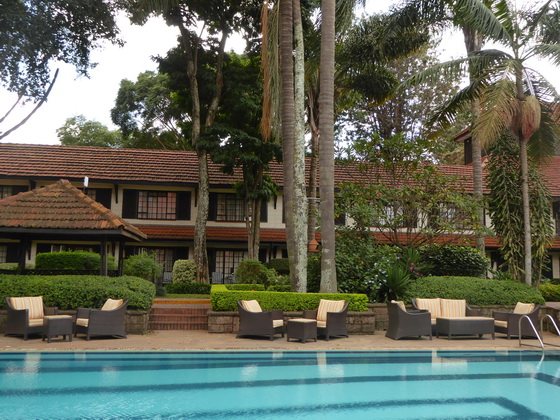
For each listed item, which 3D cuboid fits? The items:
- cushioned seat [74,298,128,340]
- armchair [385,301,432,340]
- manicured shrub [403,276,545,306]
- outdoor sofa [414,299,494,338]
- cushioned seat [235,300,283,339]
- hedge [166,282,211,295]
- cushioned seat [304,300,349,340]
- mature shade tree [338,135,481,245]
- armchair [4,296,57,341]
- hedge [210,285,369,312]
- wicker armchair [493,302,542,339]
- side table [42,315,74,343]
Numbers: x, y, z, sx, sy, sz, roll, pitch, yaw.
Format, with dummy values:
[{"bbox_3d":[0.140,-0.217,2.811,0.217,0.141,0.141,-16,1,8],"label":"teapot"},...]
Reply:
[{"bbox_3d":[-3.867,2.347,12.272,0.870,0.850,0.770,6,-8,-37],"label":"cushioned seat"},{"bbox_3d":[3.069,2.633,13.480,0.860,0.840,0.720,2,-6,-7],"label":"armchair"},{"bbox_3d":[5.524,2.312,16.247,3.600,0.800,1.700,2,-6,-8],"label":"manicured shrub"},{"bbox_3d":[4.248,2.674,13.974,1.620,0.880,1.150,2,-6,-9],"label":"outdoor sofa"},{"bbox_3d":[-0.439,2.480,12.889,0.870,0.850,0.770,-2,-7,24],"label":"cushioned seat"},{"bbox_3d":[-3.265,2.848,20.313,1.650,0.450,0.700,2,-6,-8],"label":"hedge"},{"bbox_3d":[1.084,2.572,13.283,0.720,0.840,0.860,-4,-8,40],"label":"cushioned seat"},{"bbox_3d":[4.397,0.339,19.373,4.500,5.400,4.200,2,-6,-8],"label":"mature shade tree"},{"bbox_3d":[-5.367,2.317,12.272,0.870,0.850,0.770,-3,-8,36],"label":"armchair"},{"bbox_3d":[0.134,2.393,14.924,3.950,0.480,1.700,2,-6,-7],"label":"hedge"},{"bbox_3d":[5.902,2.759,14.118,0.860,0.840,0.720,2,-6,-9],"label":"wicker armchair"},{"bbox_3d":[-4.559,2.451,11.636,0.470,0.480,0.470,6,-8,-36],"label":"side table"}]

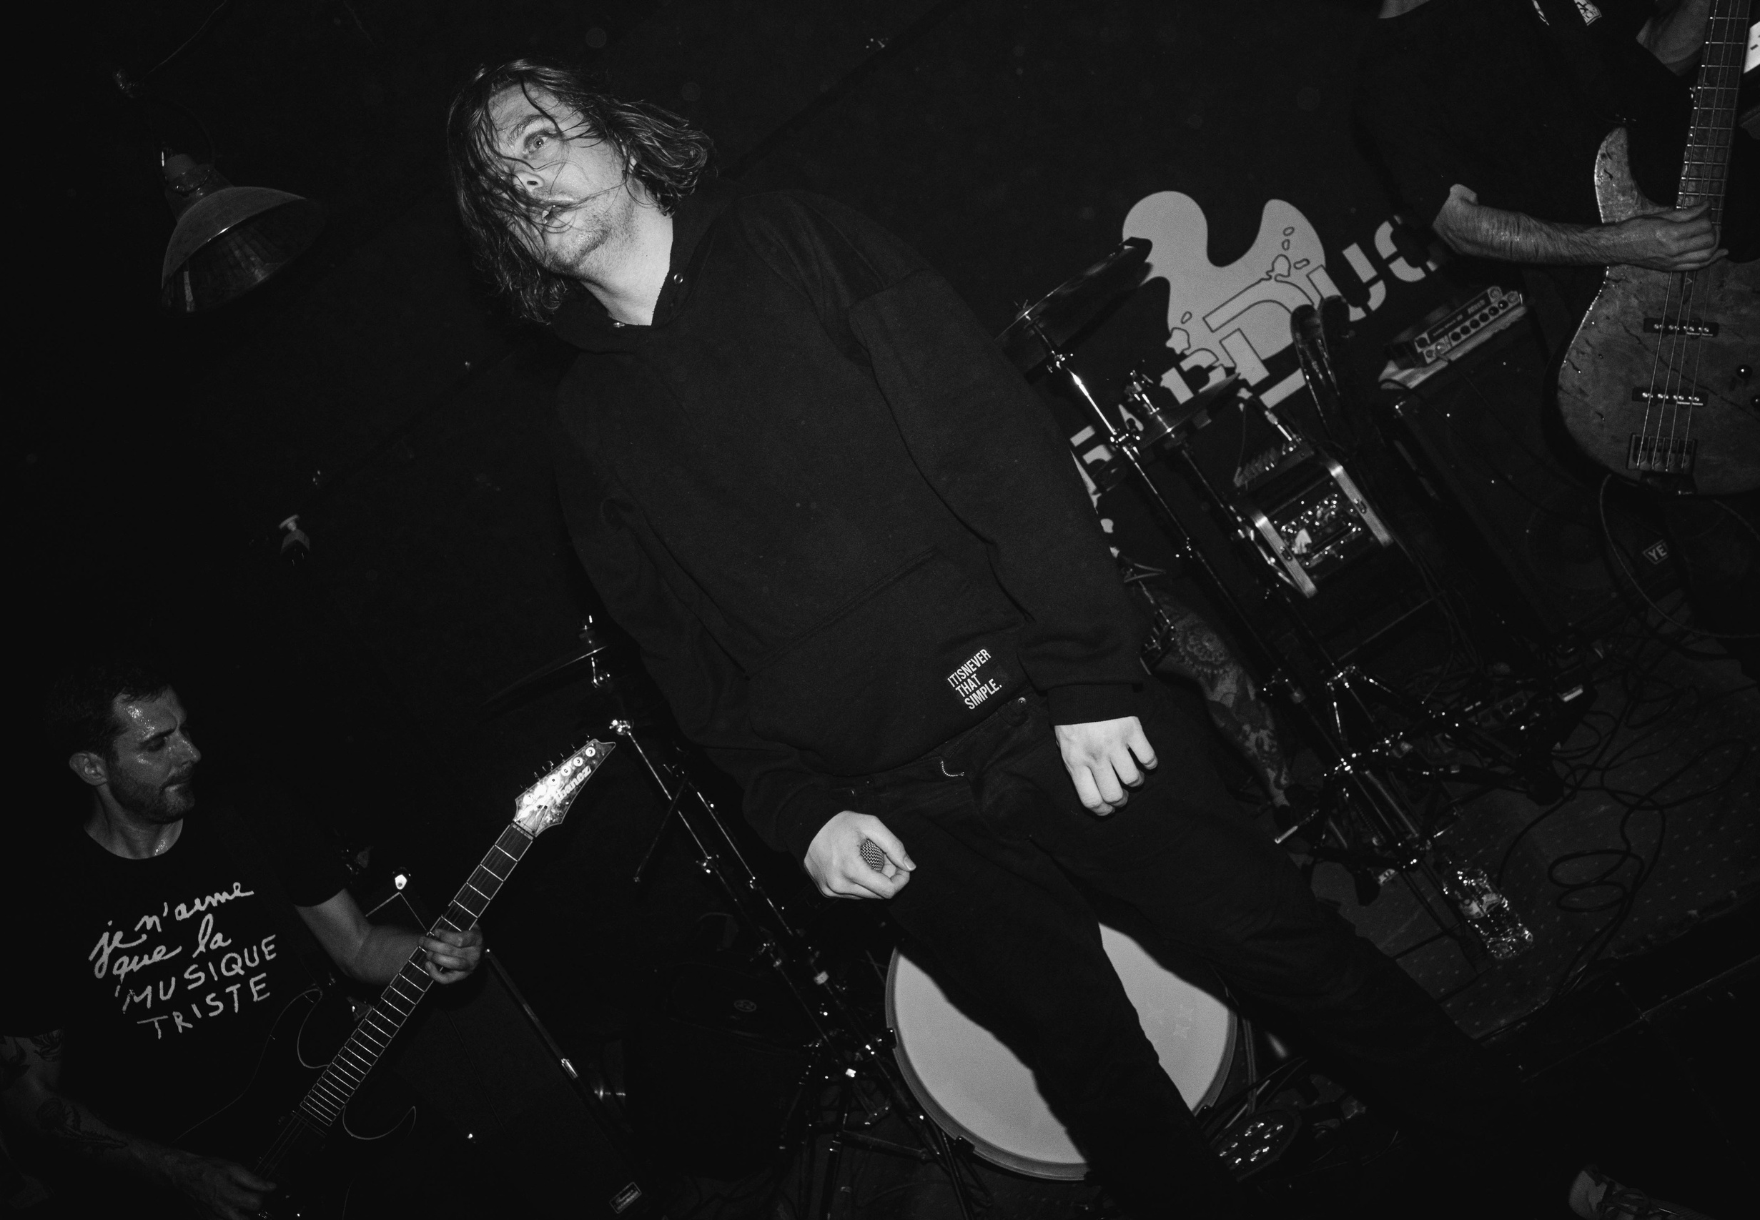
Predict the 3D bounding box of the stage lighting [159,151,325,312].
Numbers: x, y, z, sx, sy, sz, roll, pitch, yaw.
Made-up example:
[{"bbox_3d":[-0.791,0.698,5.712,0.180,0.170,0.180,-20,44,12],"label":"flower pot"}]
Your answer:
[{"bbox_3d":[-1.304,-0.776,2.795,0.360,0.250,0.360,-34,-2,0],"label":"stage lighting"}]

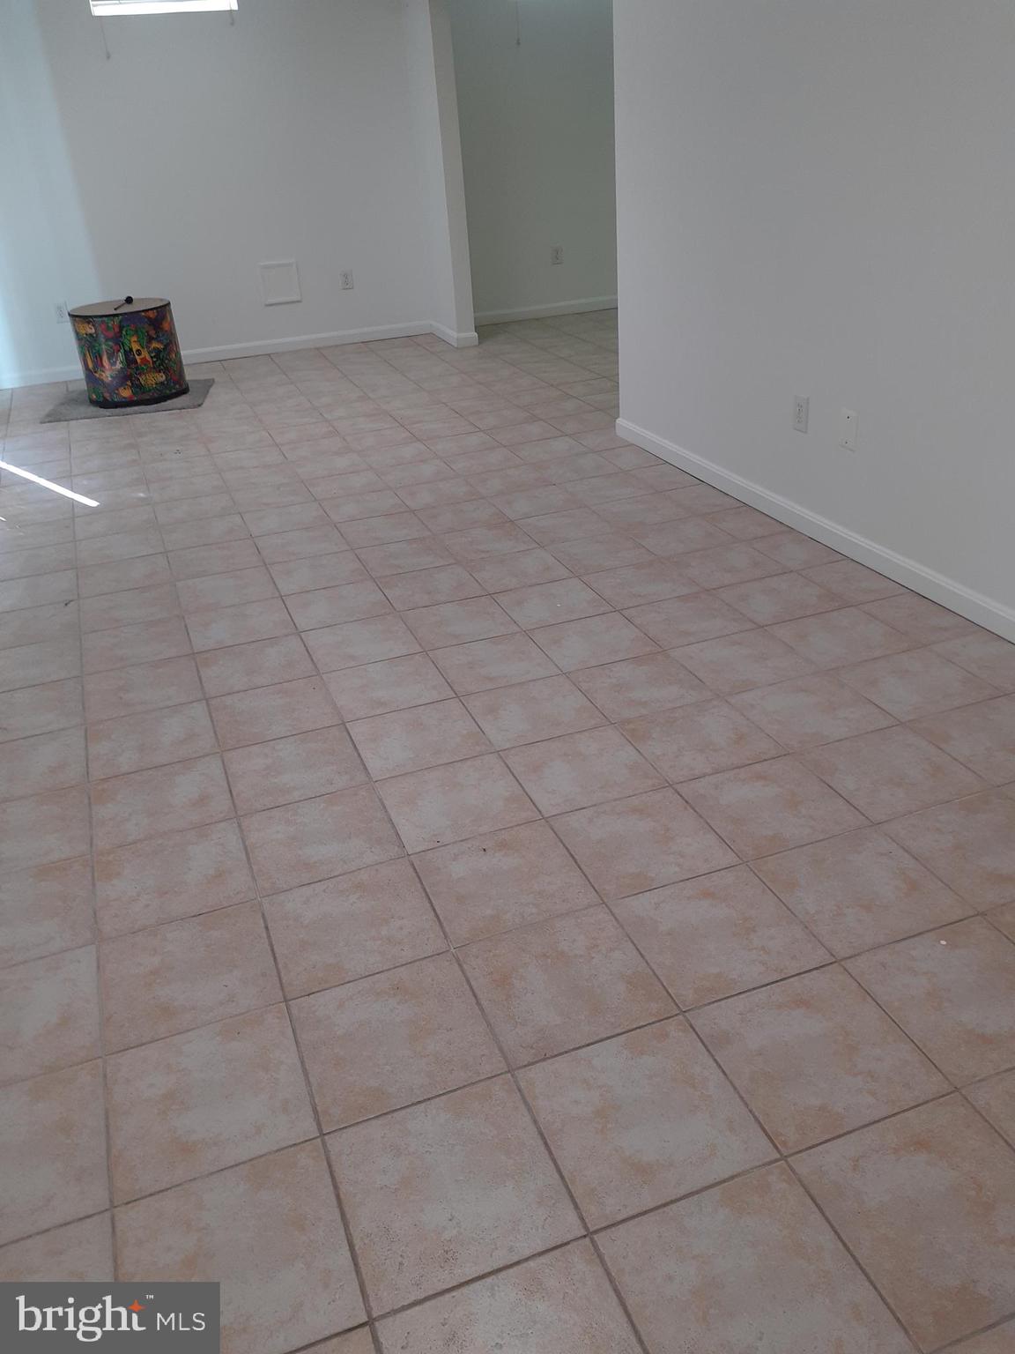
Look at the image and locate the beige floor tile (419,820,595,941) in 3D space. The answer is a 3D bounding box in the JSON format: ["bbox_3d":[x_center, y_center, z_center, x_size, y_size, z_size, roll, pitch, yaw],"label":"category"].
[{"bbox_3d":[-0.009,0.416,2.129,0.305,0.010,0.294,-13,30,-17],"label":"beige floor tile"}]

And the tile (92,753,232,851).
[{"bbox_3d":[-0.799,0.287,2.433,0.303,0.010,0.303,-13,29,-16],"label":"tile"}]

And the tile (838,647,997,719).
[{"bbox_3d":[1.044,0.020,2.740,0.305,0.010,0.294,-13,30,-17],"label":"tile"}]

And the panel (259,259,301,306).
[{"bbox_3d":[-1.469,-2.553,6.854,0.238,0.254,0.020,-14,30,-18],"label":"panel"}]

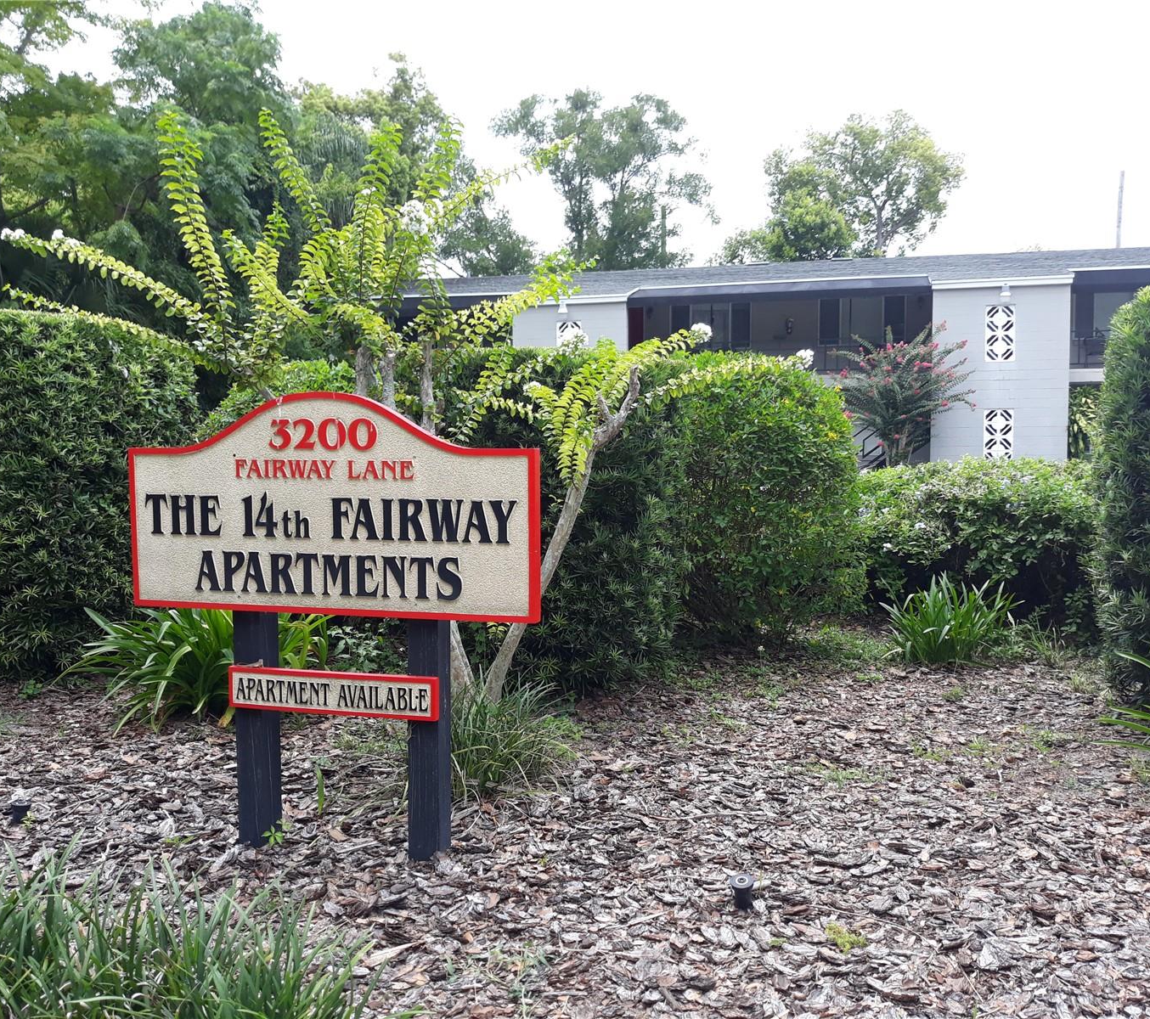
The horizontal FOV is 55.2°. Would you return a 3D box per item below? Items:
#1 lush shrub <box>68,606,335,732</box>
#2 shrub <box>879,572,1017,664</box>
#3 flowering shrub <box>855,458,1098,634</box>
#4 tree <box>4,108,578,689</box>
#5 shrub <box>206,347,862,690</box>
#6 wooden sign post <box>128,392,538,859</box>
[{"bbox_3d":[-1.578,0.625,4.702,1.050,0.510,0.920,1,4,10],"label":"lush shrub"},{"bbox_3d":[2.021,0.568,5.932,0.710,0.440,0.660,1,4,10],"label":"shrub"},{"bbox_3d":[2.651,0.188,7.229,1.750,1.020,1.250,1,4,12],"label":"flowering shrub"},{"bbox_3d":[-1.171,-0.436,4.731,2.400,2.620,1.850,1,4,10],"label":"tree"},{"bbox_3d":[-0.220,-0.035,6.111,3.350,1.630,1.700,0,4,6],"label":"shrub"},{"bbox_3d":[-0.678,0.330,3.127,1.220,1.315,0.140,1,4,14],"label":"wooden sign post"}]

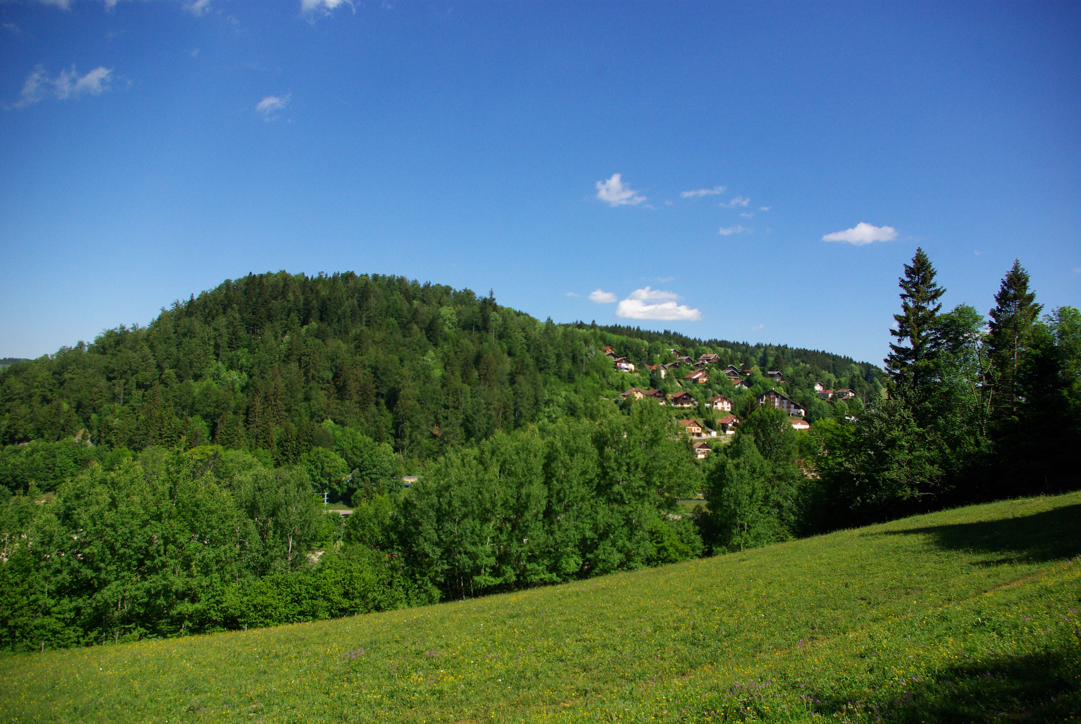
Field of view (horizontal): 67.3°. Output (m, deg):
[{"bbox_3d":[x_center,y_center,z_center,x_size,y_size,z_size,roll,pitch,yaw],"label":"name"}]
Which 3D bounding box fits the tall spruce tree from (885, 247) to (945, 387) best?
[{"bbox_3d":[25.490,1.570,55.000,5.200,18.590,5.200,0,0,0],"label":"tall spruce tree"}]

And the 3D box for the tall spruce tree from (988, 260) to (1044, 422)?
[{"bbox_3d":[31.020,1.410,53.000,4.200,16.150,4.200,0,0,0],"label":"tall spruce tree"}]

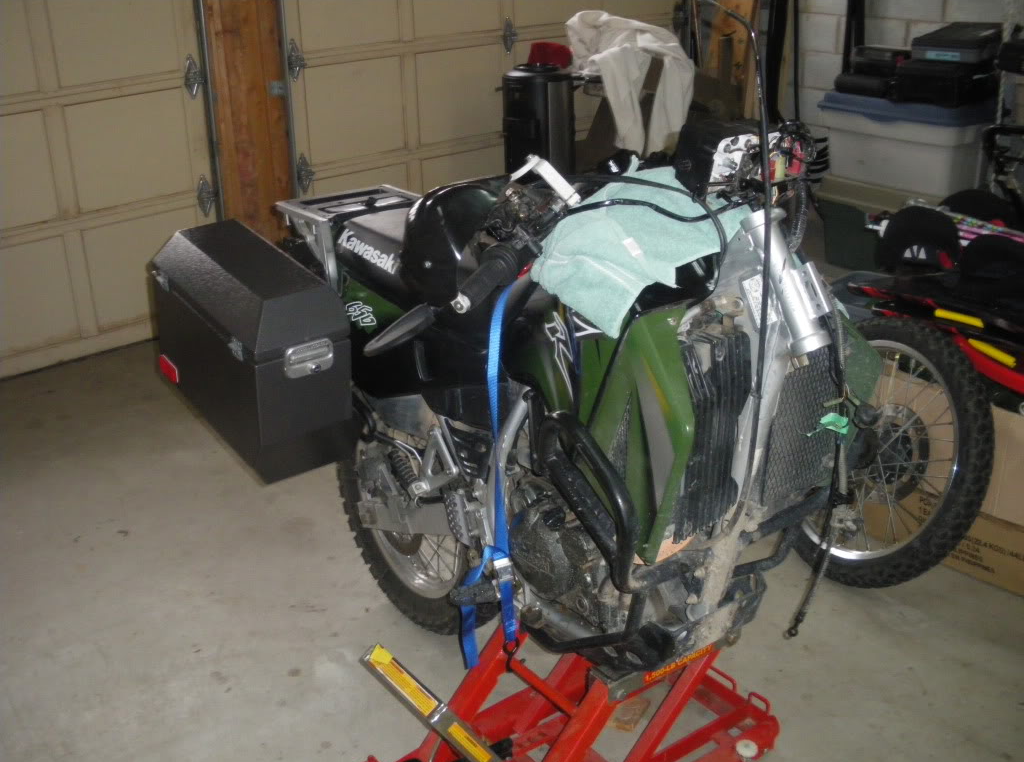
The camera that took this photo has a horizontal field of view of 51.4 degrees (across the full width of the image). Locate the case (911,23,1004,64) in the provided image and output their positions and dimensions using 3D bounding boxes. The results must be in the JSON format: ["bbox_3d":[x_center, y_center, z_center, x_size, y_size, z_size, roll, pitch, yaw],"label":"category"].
[{"bbox_3d":[2.147,-1.632,5.122,0.320,0.095,0.360,15,35,31],"label":"case"}]

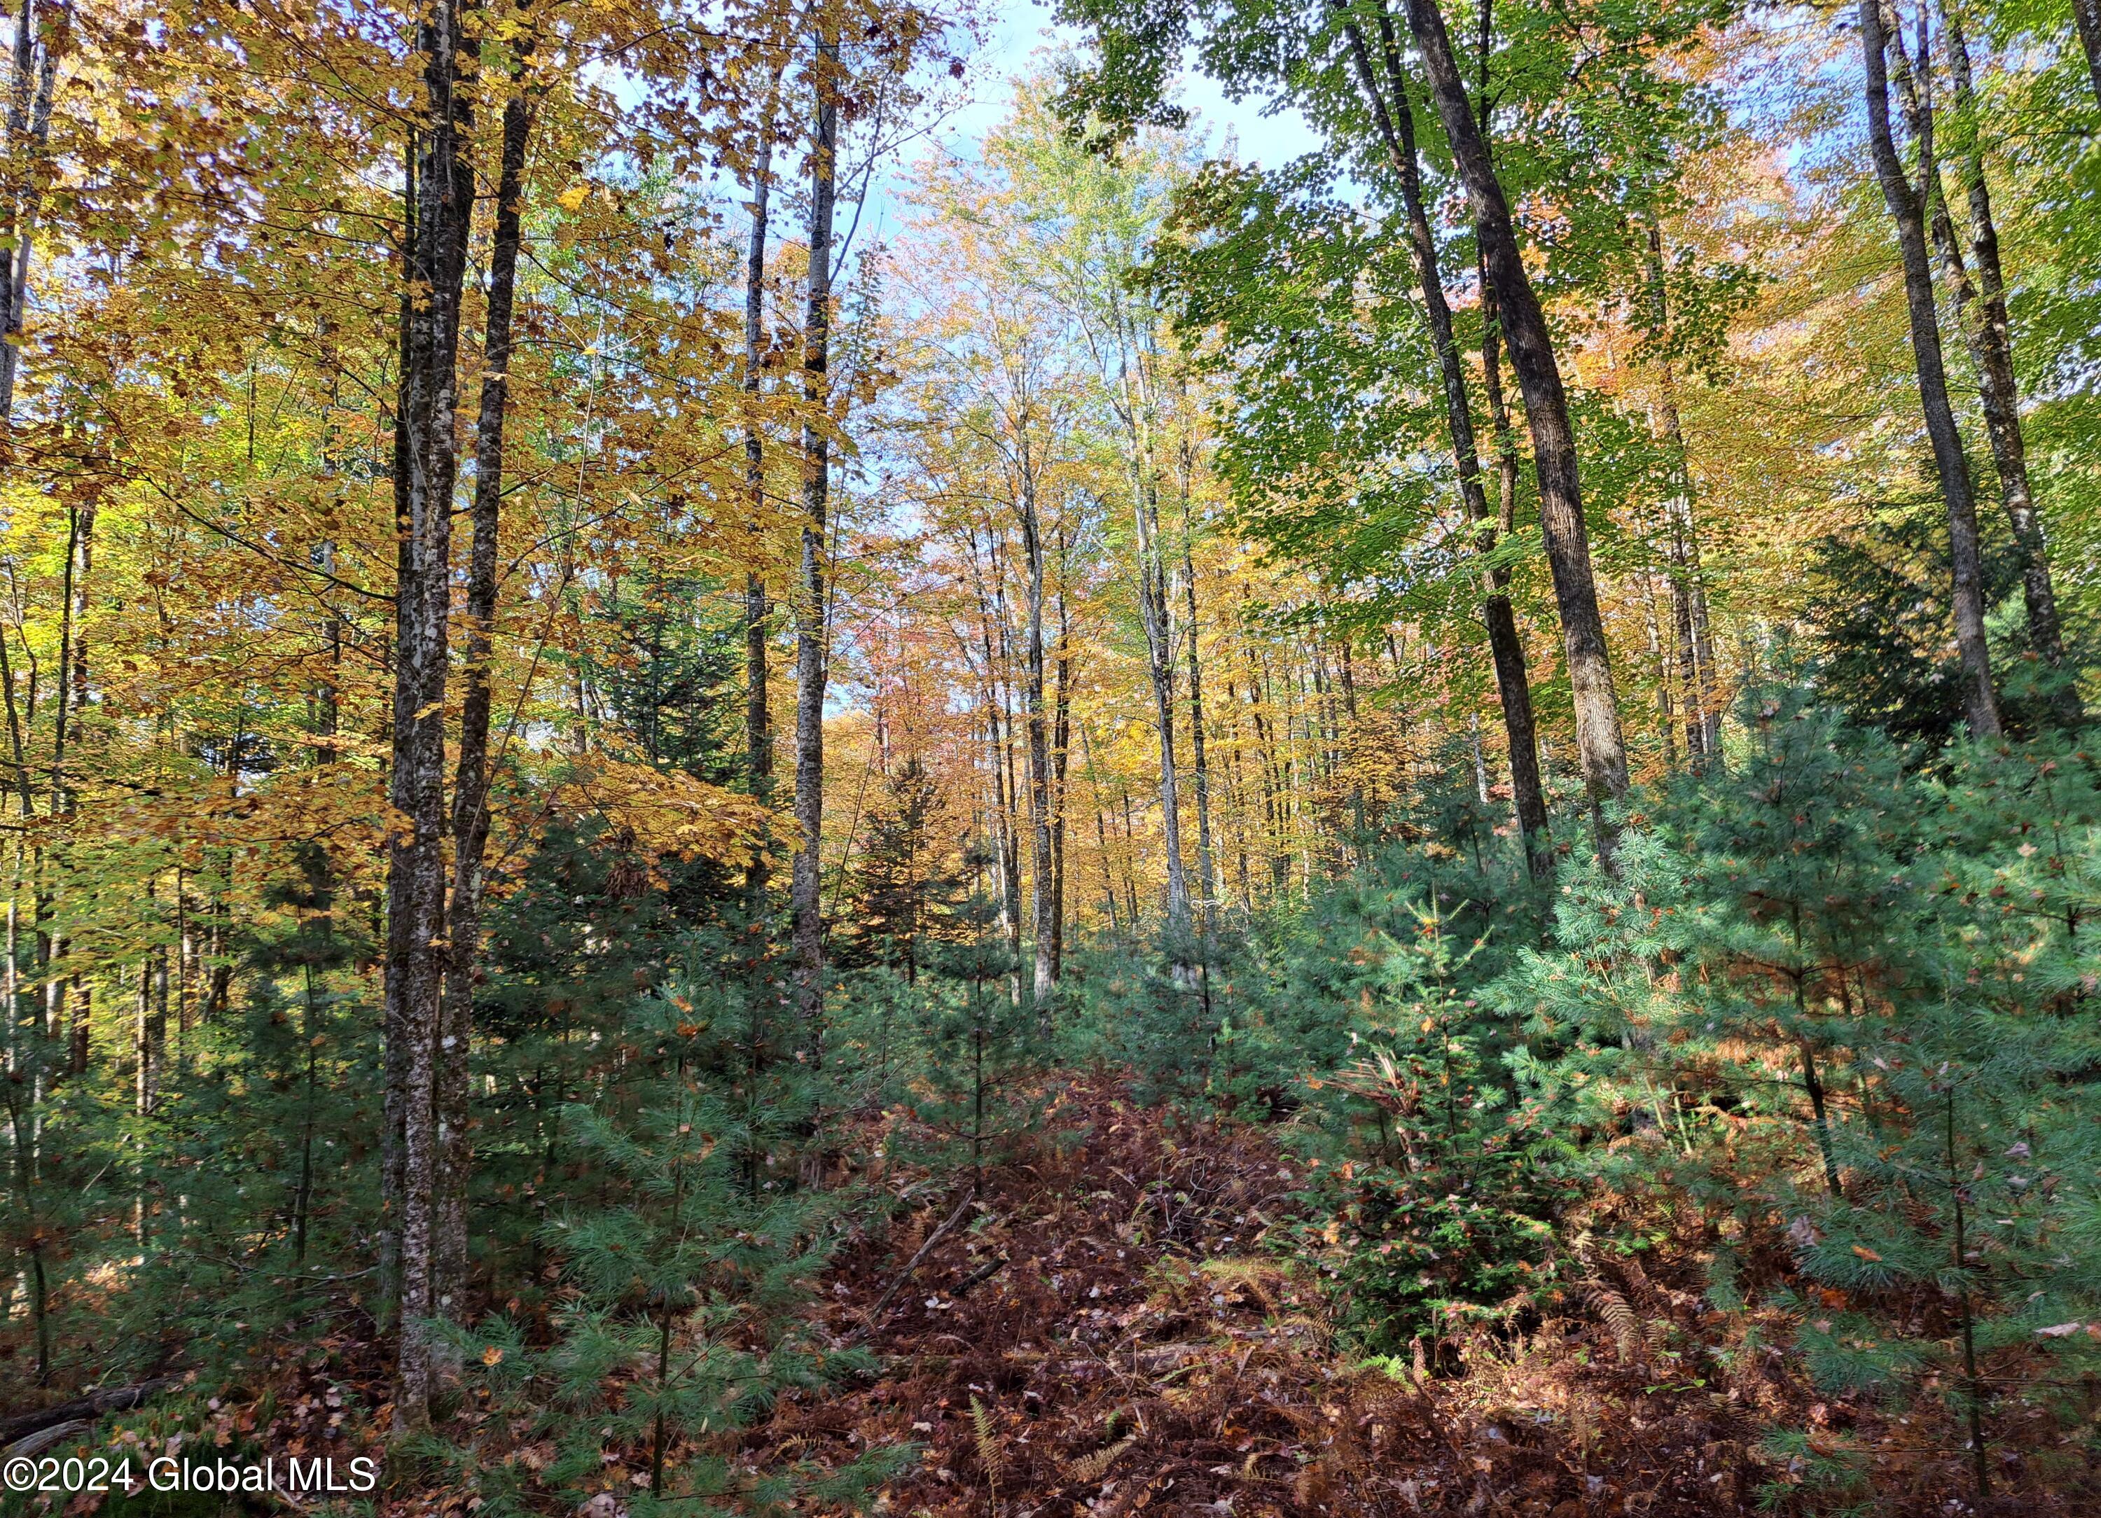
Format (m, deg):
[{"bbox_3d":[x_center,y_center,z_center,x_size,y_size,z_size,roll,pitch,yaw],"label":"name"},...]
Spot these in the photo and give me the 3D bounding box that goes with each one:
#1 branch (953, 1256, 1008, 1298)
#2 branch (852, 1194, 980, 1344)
[{"bbox_3d":[-0.290,2.136,6.025,0.055,0.060,0.495,-4,-4,21],"label":"branch"},{"bbox_3d":[-0.542,2.123,6.250,0.070,0.075,1.929,-3,-2,10],"label":"branch"}]

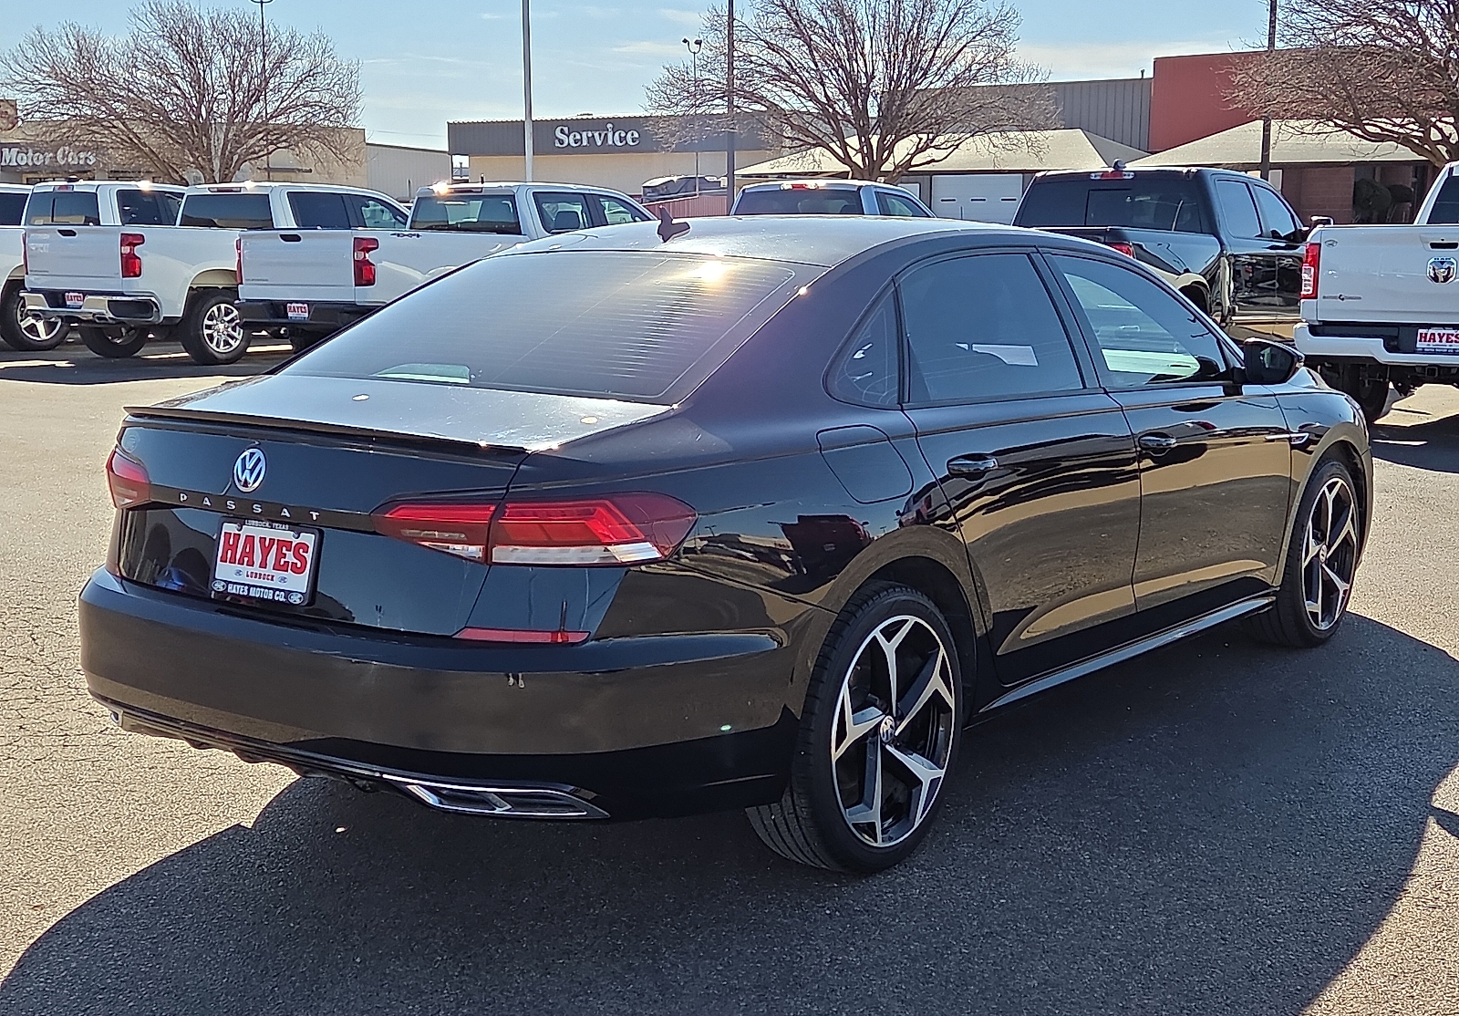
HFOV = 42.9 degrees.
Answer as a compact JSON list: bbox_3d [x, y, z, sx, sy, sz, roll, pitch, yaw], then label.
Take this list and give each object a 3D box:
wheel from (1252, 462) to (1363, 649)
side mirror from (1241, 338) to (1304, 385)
[{"bbox_3d":[1.978,0.148,6.458,0.240,0.665,0.665,6,10,37],"label":"wheel"},{"bbox_3d":[1.667,-0.451,5.672,0.205,0.143,0.135,6,10,37],"label":"side mirror"}]

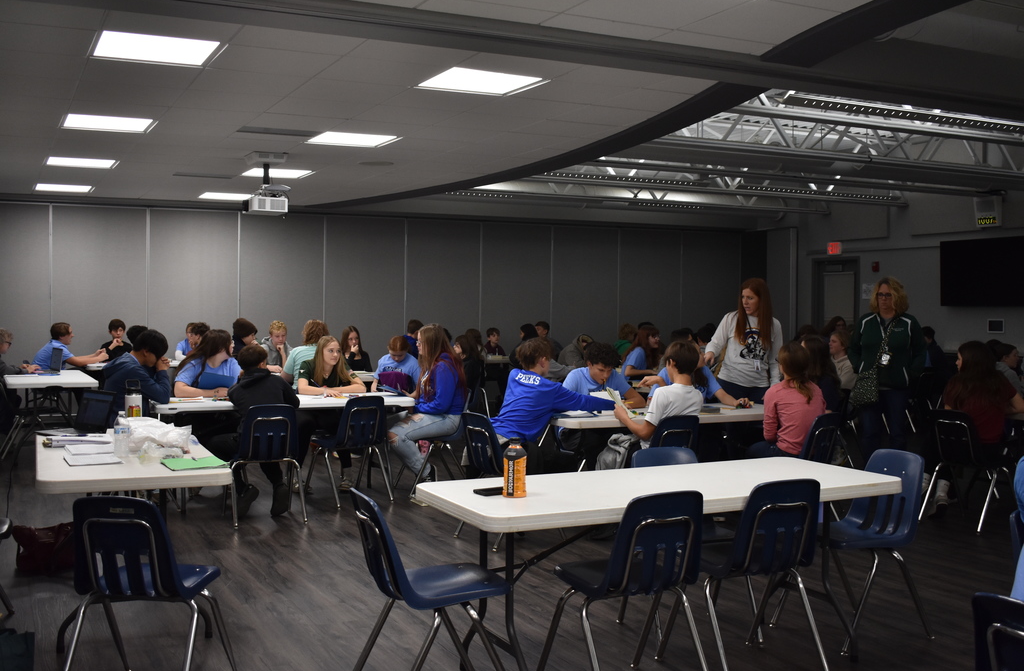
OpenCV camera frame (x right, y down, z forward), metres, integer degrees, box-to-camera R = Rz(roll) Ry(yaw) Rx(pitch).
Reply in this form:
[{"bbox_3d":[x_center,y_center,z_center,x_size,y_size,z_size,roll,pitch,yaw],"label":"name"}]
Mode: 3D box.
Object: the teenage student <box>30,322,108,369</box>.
[{"bbox_3d":[-4.897,0.479,11.700,0.860,1.200,0.480,-1,2,-18],"label":"teenage student"}]

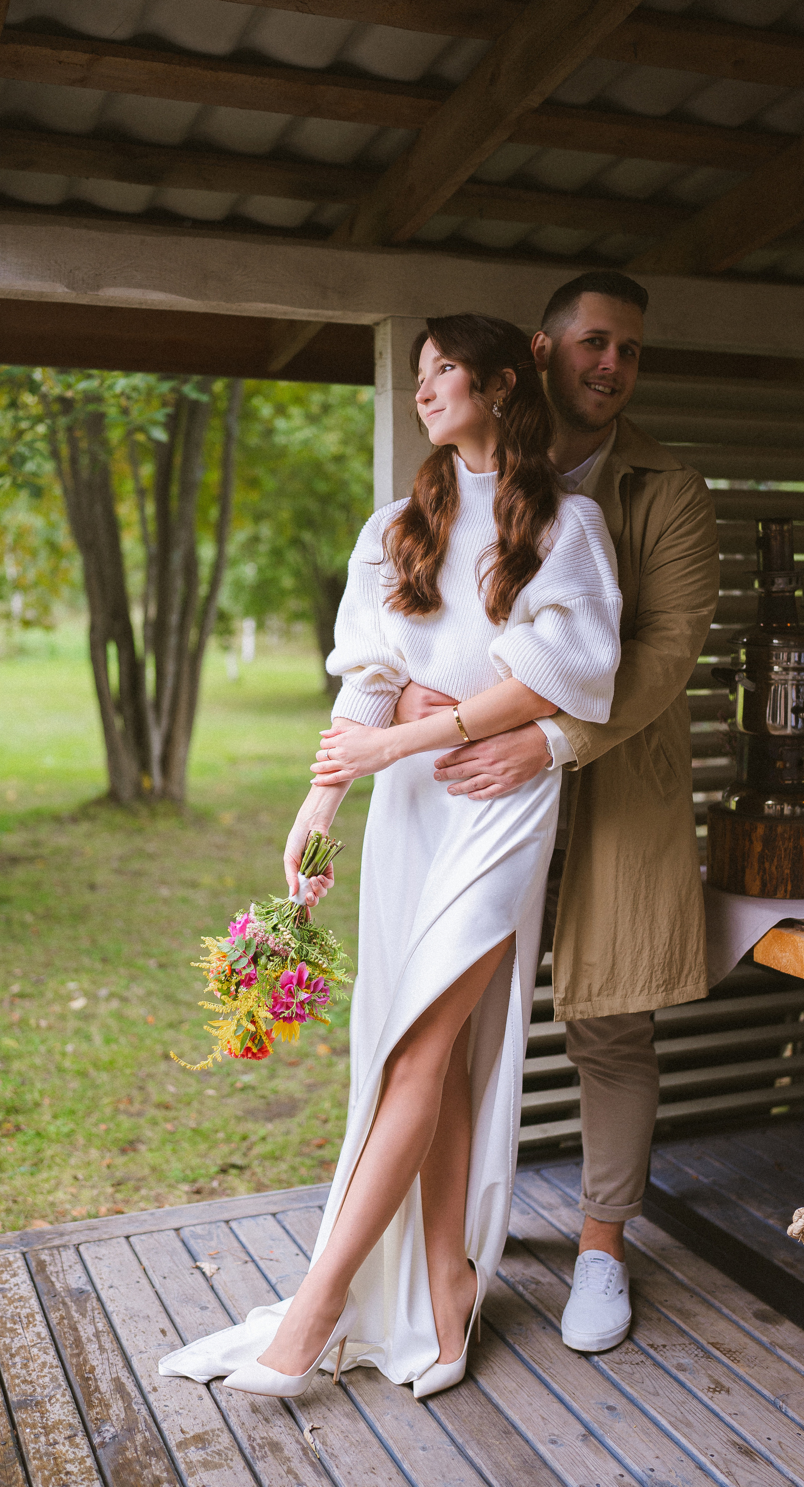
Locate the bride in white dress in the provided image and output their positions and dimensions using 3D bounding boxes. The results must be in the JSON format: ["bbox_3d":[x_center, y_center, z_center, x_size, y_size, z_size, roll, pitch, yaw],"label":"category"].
[{"bbox_3d":[-0.003,0.179,2.341,0.720,1.720,0.460,2,5,22],"label":"bride in white dress"}]

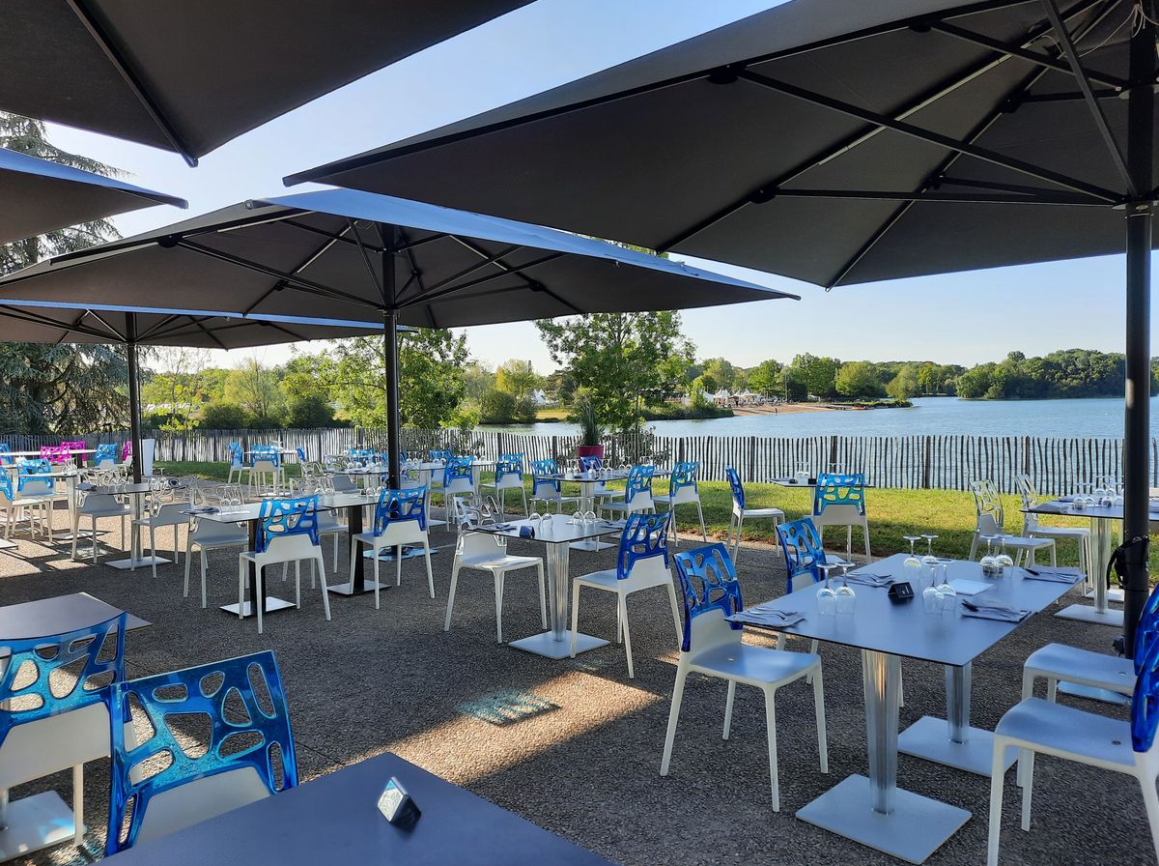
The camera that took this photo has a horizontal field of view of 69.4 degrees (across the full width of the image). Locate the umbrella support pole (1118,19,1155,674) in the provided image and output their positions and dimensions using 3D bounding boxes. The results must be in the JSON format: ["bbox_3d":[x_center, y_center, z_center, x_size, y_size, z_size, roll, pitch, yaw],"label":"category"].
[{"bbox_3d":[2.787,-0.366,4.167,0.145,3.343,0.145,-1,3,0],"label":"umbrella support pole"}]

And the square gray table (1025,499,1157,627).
[{"bbox_3d":[3.553,0.887,5.685,0.793,0.724,0.793,1,3,45],"label":"square gray table"}]

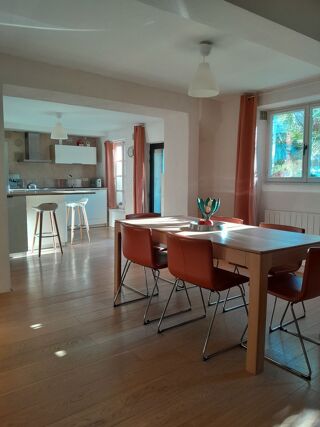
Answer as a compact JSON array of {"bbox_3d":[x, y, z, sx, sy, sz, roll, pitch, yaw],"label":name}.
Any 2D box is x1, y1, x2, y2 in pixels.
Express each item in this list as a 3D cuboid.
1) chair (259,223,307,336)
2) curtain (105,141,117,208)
[{"bbox_3d":[0.910,0.500,2.772,0.500,0.770,0.490,-4,7,-36],"label":"chair"},{"bbox_3d":[-1.175,-0.921,7.628,0.130,1.570,0.450,-3,7,-30],"label":"curtain"}]

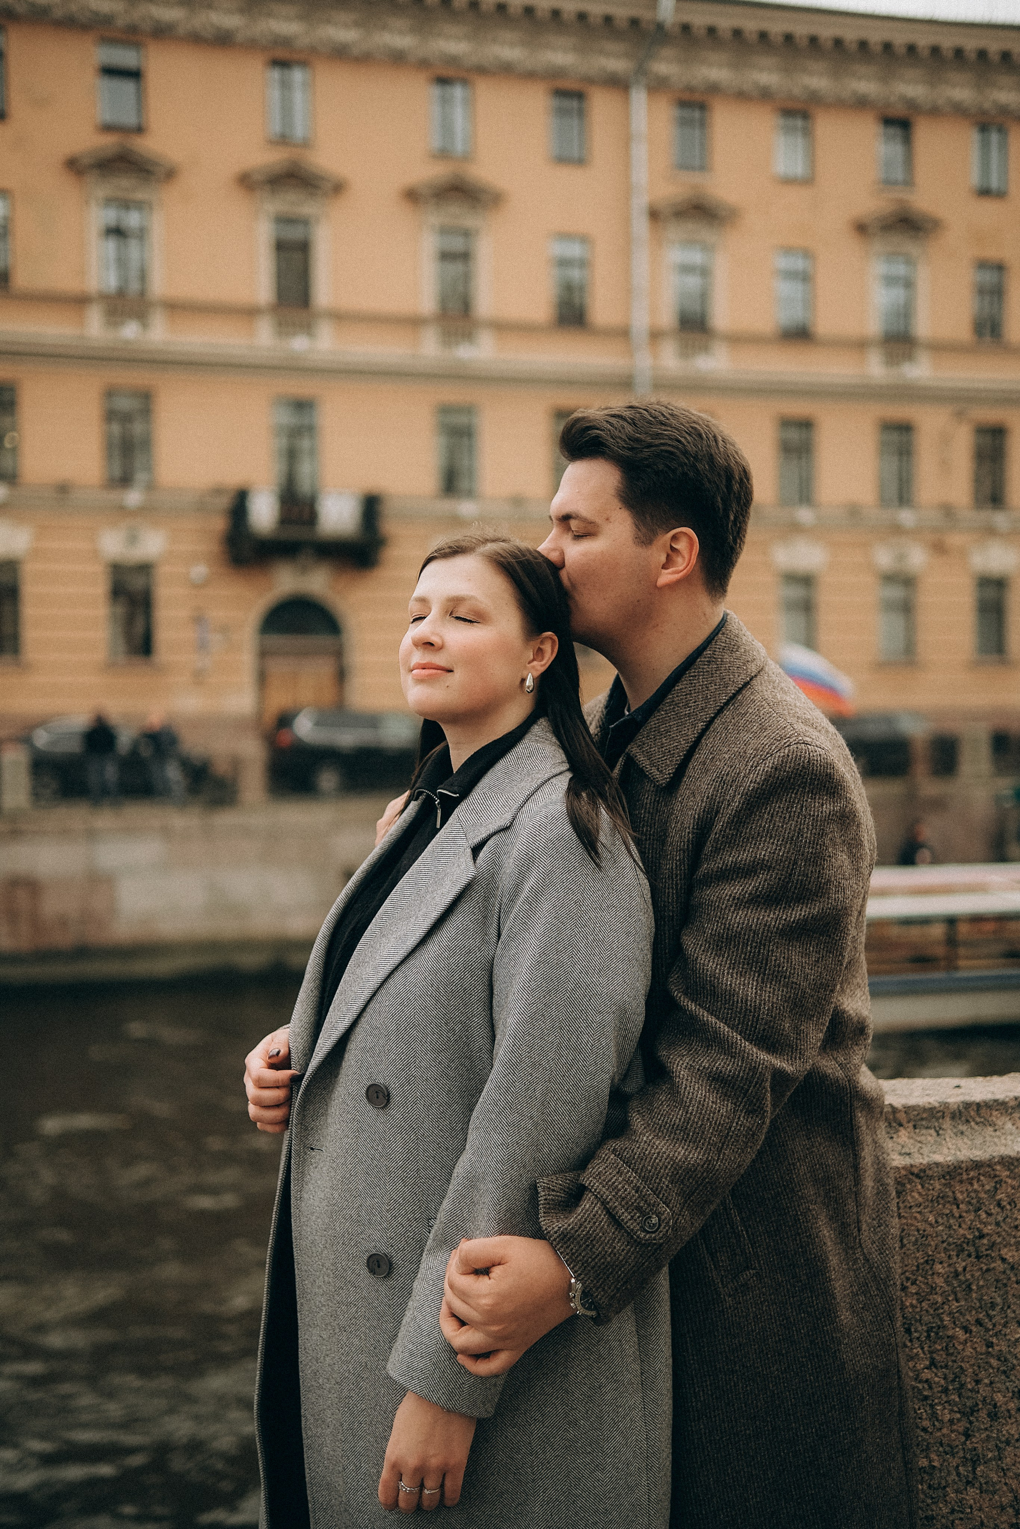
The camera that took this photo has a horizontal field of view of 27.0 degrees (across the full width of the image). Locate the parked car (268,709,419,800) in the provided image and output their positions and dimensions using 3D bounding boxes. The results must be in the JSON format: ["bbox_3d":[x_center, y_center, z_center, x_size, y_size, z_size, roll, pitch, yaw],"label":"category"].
[{"bbox_3d":[-2.304,-0.245,43.200,4.800,1.770,1.920,-1,1,-19],"label":"parked car"}]

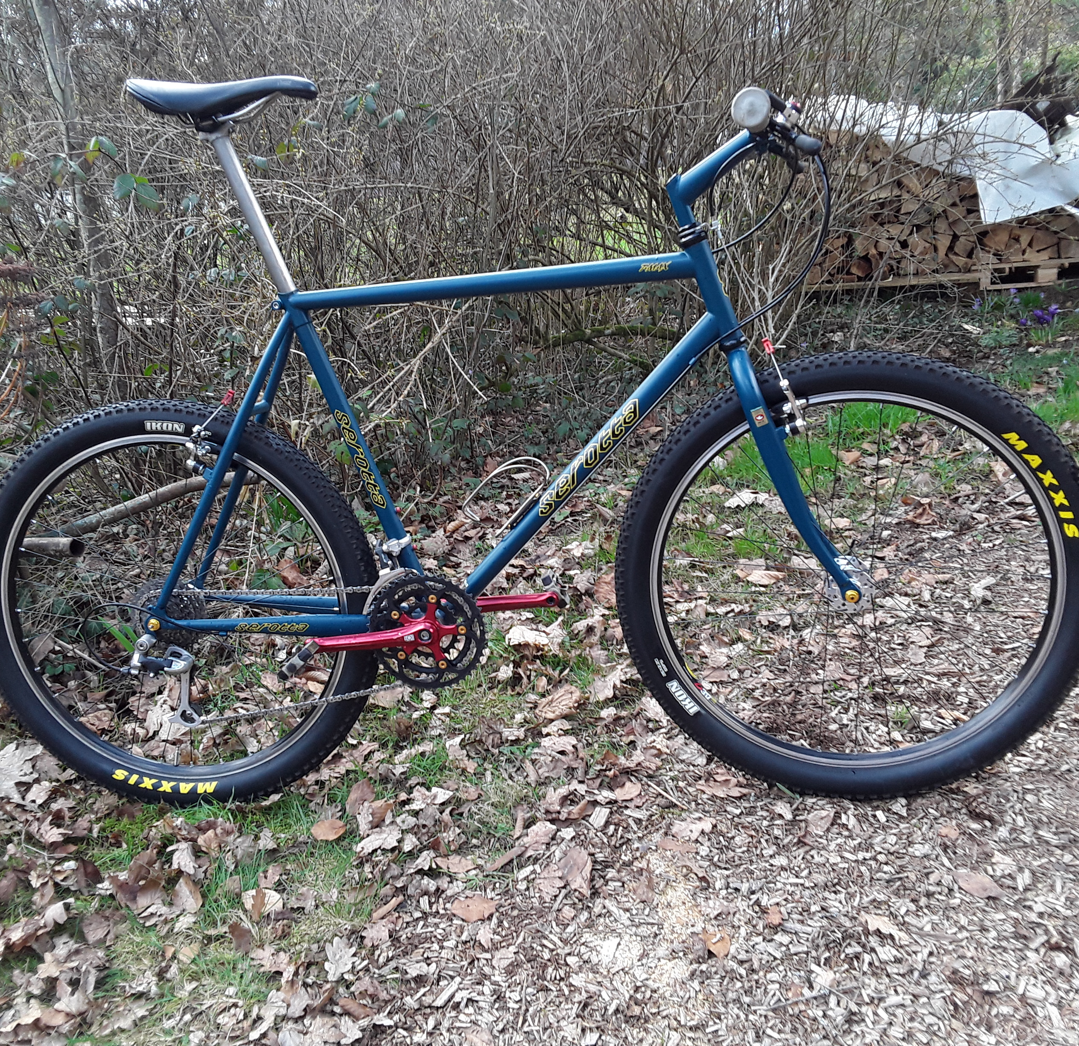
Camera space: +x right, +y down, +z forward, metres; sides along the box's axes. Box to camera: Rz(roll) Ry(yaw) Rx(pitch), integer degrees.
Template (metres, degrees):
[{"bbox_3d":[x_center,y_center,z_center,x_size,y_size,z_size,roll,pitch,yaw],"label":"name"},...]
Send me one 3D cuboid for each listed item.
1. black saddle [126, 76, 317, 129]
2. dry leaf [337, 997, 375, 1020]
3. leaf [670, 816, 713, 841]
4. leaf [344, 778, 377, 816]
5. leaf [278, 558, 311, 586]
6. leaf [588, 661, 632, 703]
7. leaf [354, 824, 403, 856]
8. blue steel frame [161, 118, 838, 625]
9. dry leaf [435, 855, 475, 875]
[{"bbox_3d":[-0.436,-0.588,1.517,0.270,0.070,0.140,1,14,8],"label":"black saddle"},{"bbox_3d":[-0.222,0.588,1.317,0.048,0.018,0.020,8,24,33],"label":"dry leaf"},{"bbox_3d":[0.219,0.441,1.568,0.063,0.016,0.052,-3,13,7],"label":"leaf"},{"bbox_3d":[-0.288,0.439,1.740,0.042,0.022,0.074,-3,20,10],"label":"leaf"},{"bbox_3d":[-0.615,0.123,2.681,0.060,0.045,0.090,-18,23,-30],"label":"leaf"},{"bbox_3d":[0.139,0.312,2.122,0.086,0.040,0.110,1,13,23],"label":"leaf"},{"bbox_3d":[-0.238,0.466,1.603,0.068,0.022,0.055,-1,13,14],"label":"leaf"},{"bbox_3d":[-0.091,-0.177,1.589,1.057,0.687,0.145,-3,13,8],"label":"blue steel frame"},{"bbox_3d":[-0.122,0.490,1.563,0.061,0.014,0.022,-3,20,9],"label":"dry leaf"}]

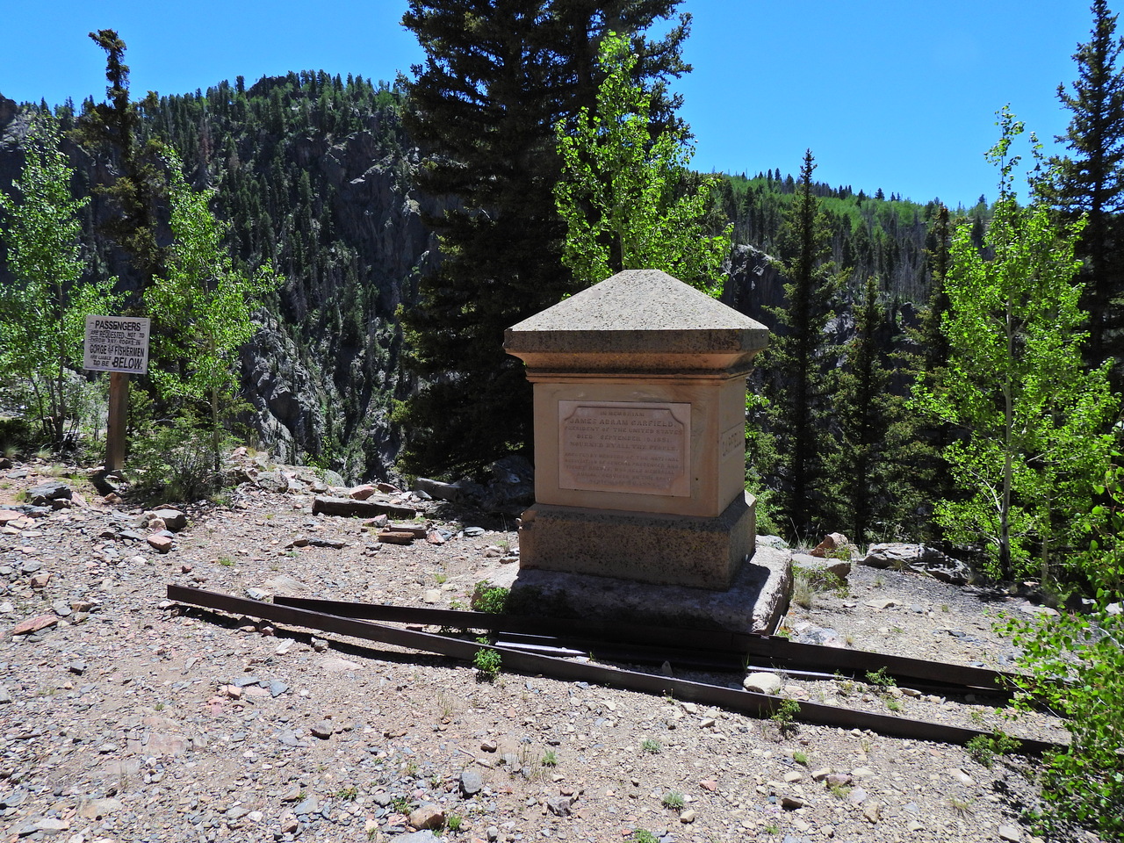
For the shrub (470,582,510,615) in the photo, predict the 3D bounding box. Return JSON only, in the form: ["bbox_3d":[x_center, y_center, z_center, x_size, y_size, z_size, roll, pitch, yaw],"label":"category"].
[{"bbox_3d":[-0.563,1.377,6.178,0.280,0.240,0.240,-1,6,-5],"label":"shrub"}]

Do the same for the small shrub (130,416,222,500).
[{"bbox_3d":[-5.543,0.477,11.070,1.150,1.120,1.000,-3,6,-27],"label":"small shrub"}]

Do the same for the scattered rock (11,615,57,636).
[{"bbox_3d":[-3.983,1.512,5.855,0.130,0.075,0.320,3,6,29],"label":"scattered rock"}]

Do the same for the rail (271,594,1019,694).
[{"bbox_3d":[0.249,1.454,5.356,5.083,0.140,0.180,1,6,17],"label":"rail"}]

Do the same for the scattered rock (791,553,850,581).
[{"bbox_3d":[2.338,1.314,6.988,0.520,0.170,0.330,2,6,19],"label":"scattered rock"}]

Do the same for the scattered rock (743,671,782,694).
[{"bbox_3d":[1.217,1.582,4.722,0.225,0.100,0.150,1,6,15],"label":"scattered rock"}]

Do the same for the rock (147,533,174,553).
[{"bbox_3d":[-4.156,1.265,8.052,0.265,0.135,0.220,-3,6,-28],"label":"rock"}]

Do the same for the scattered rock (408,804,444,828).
[{"bbox_3d":[-0.602,1.733,3.446,0.150,0.075,0.105,-1,6,-11],"label":"scattered rock"}]

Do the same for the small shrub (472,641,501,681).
[{"bbox_3d":[-0.483,1.510,4.991,0.170,0.210,0.160,-1,6,-6],"label":"small shrub"}]

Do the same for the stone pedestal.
[{"bbox_3d":[0.672,-0.041,6.237,1.692,2.281,1.495,2,6,22],"label":"stone pedestal"}]

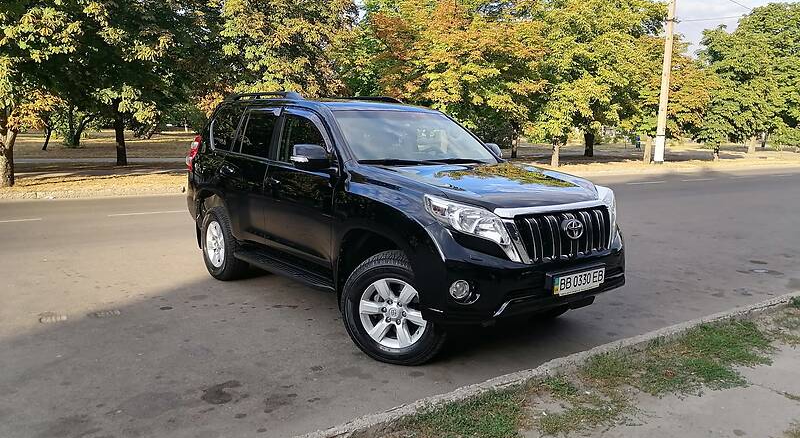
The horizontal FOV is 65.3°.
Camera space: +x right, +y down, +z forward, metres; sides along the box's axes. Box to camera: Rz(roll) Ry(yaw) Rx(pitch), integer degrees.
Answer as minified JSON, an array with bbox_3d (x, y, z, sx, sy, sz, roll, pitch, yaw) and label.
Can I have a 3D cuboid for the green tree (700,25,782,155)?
[{"bbox_3d":[25.175,-9.390,46.000,6.045,9.430,6.045,1,8,0],"label":"green tree"}]

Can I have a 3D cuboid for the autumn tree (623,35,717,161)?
[{"bbox_3d":[13.418,-5.941,31.300,4.715,6.328,4.715,1,8,0],"label":"autumn tree"}]

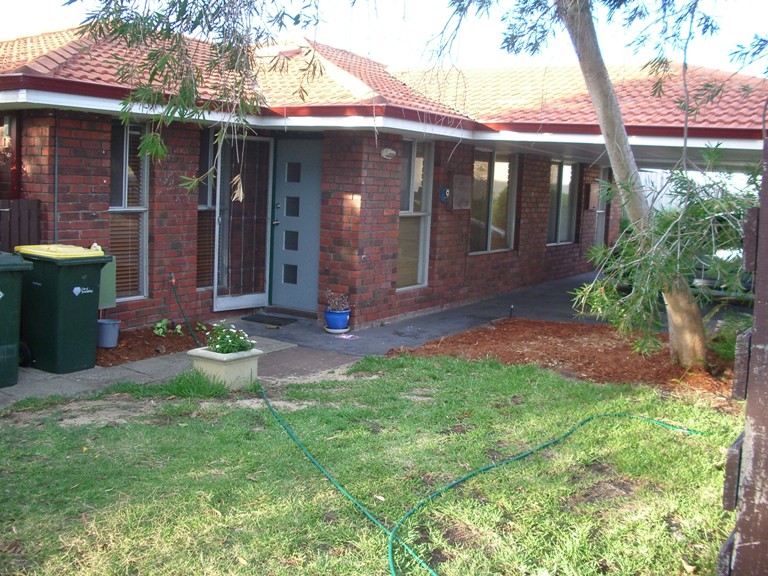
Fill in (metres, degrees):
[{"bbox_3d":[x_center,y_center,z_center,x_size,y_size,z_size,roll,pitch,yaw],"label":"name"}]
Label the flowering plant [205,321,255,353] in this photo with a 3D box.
[{"bbox_3d":[-1.304,0.421,6.577,0.350,0.240,0.350,3,8,0],"label":"flowering plant"}]

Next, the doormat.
[{"bbox_3d":[-1.366,0.369,9.221,0.630,0.015,0.400,8,10,34],"label":"doormat"}]

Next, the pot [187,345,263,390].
[{"bbox_3d":[-1.350,0.673,6.607,0.445,0.320,0.445,8,10,34],"label":"pot"}]

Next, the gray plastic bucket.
[{"bbox_3d":[-2.682,0.441,7.518,0.280,0.255,0.280,3,8,0],"label":"gray plastic bucket"}]

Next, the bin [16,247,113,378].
[{"bbox_3d":[-2.853,0.174,6.935,0.735,1.060,0.550,8,10,34],"label":"bin"}]

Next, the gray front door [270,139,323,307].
[{"bbox_3d":[-1.035,-0.740,9.303,0.810,2.040,0.050,8,10,34],"label":"gray front door"}]

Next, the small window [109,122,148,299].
[{"bbox_3d":[-2.651,-0.793,8.024,0.080,1.860,0.550,8,10,34],"label":"small window"}]

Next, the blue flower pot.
[{"bbox_3d":[-0.517,0.368,8.724,0.280,0.245,0.280,3,8,0],"label":"blue flower pot"}]

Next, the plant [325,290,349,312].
[{"bbox_3d":[-0.507,0.133,8.690,0.250,0.250,0.250,3,8,0],"label":"plant"}]

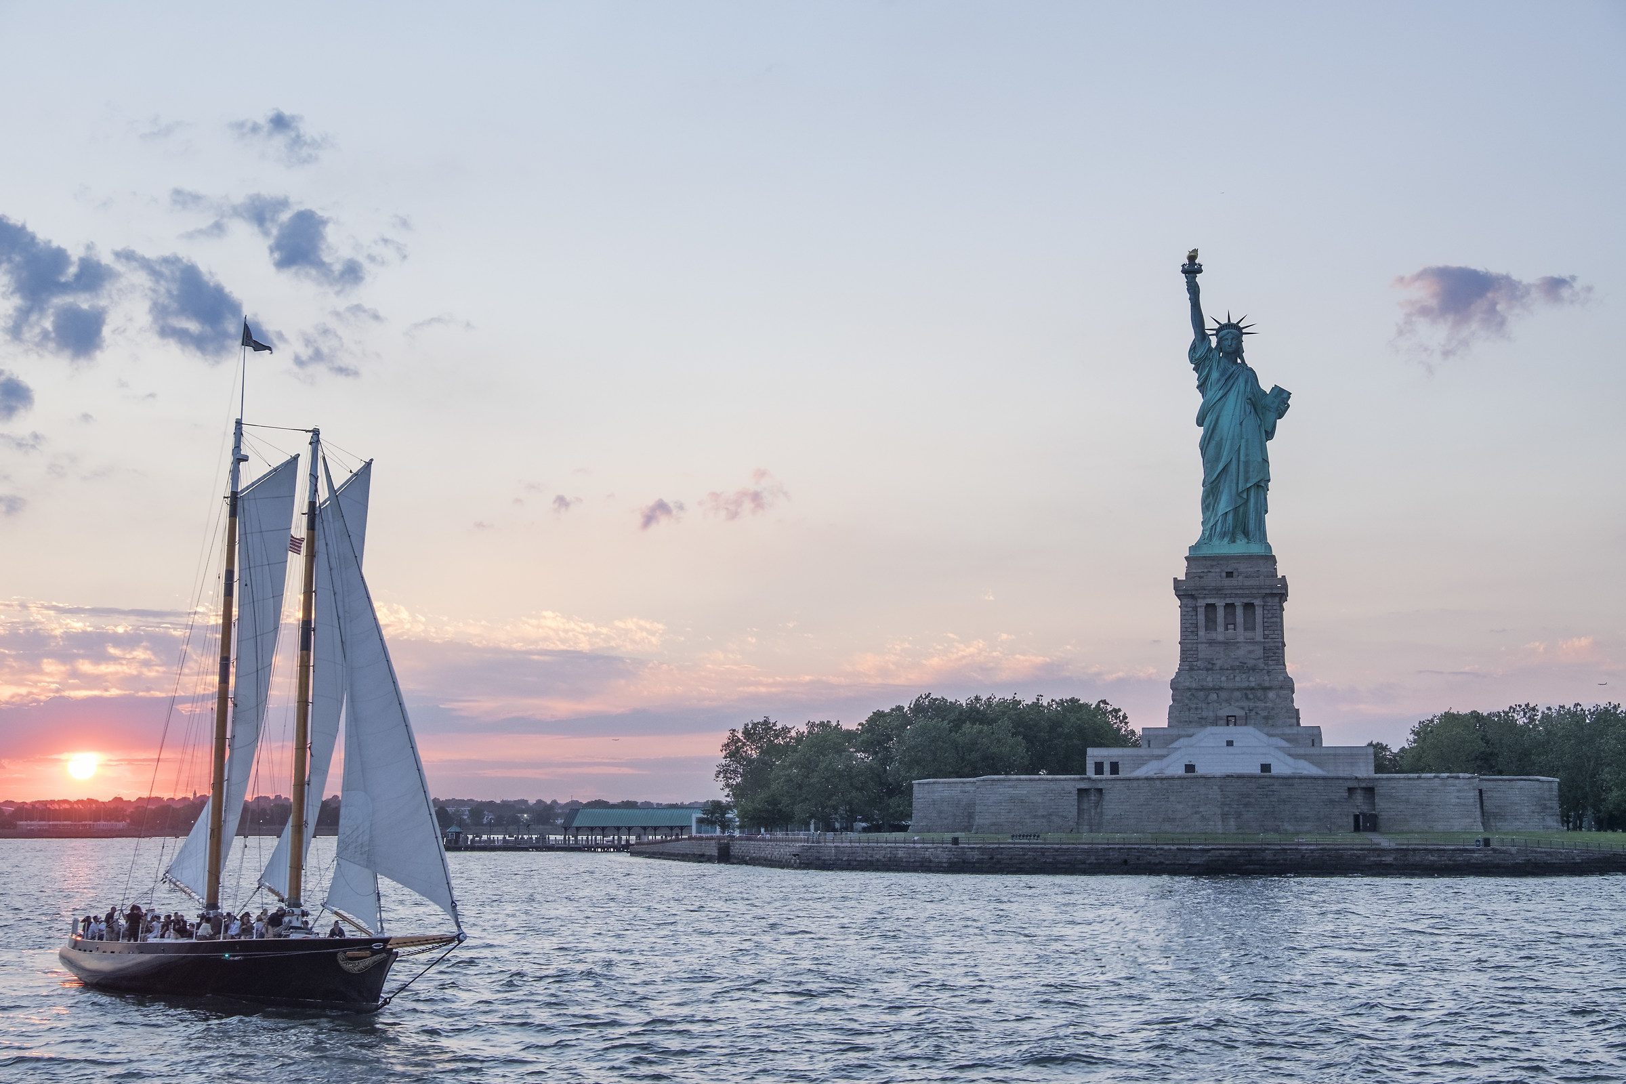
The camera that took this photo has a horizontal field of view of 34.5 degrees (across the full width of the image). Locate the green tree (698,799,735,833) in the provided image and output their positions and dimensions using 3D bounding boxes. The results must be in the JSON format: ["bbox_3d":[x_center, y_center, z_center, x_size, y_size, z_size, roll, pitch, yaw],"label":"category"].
[{"bbox_3d":[-16.030,45.650,435.000,6.100,5.600,5.800,0,-6,0],"label":"green tree"}]

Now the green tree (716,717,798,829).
[{"bbox_3d":[-9.280,39.000,440.000,14.200,19.000,13.800,0,-6,0],"label":"green tree"}]

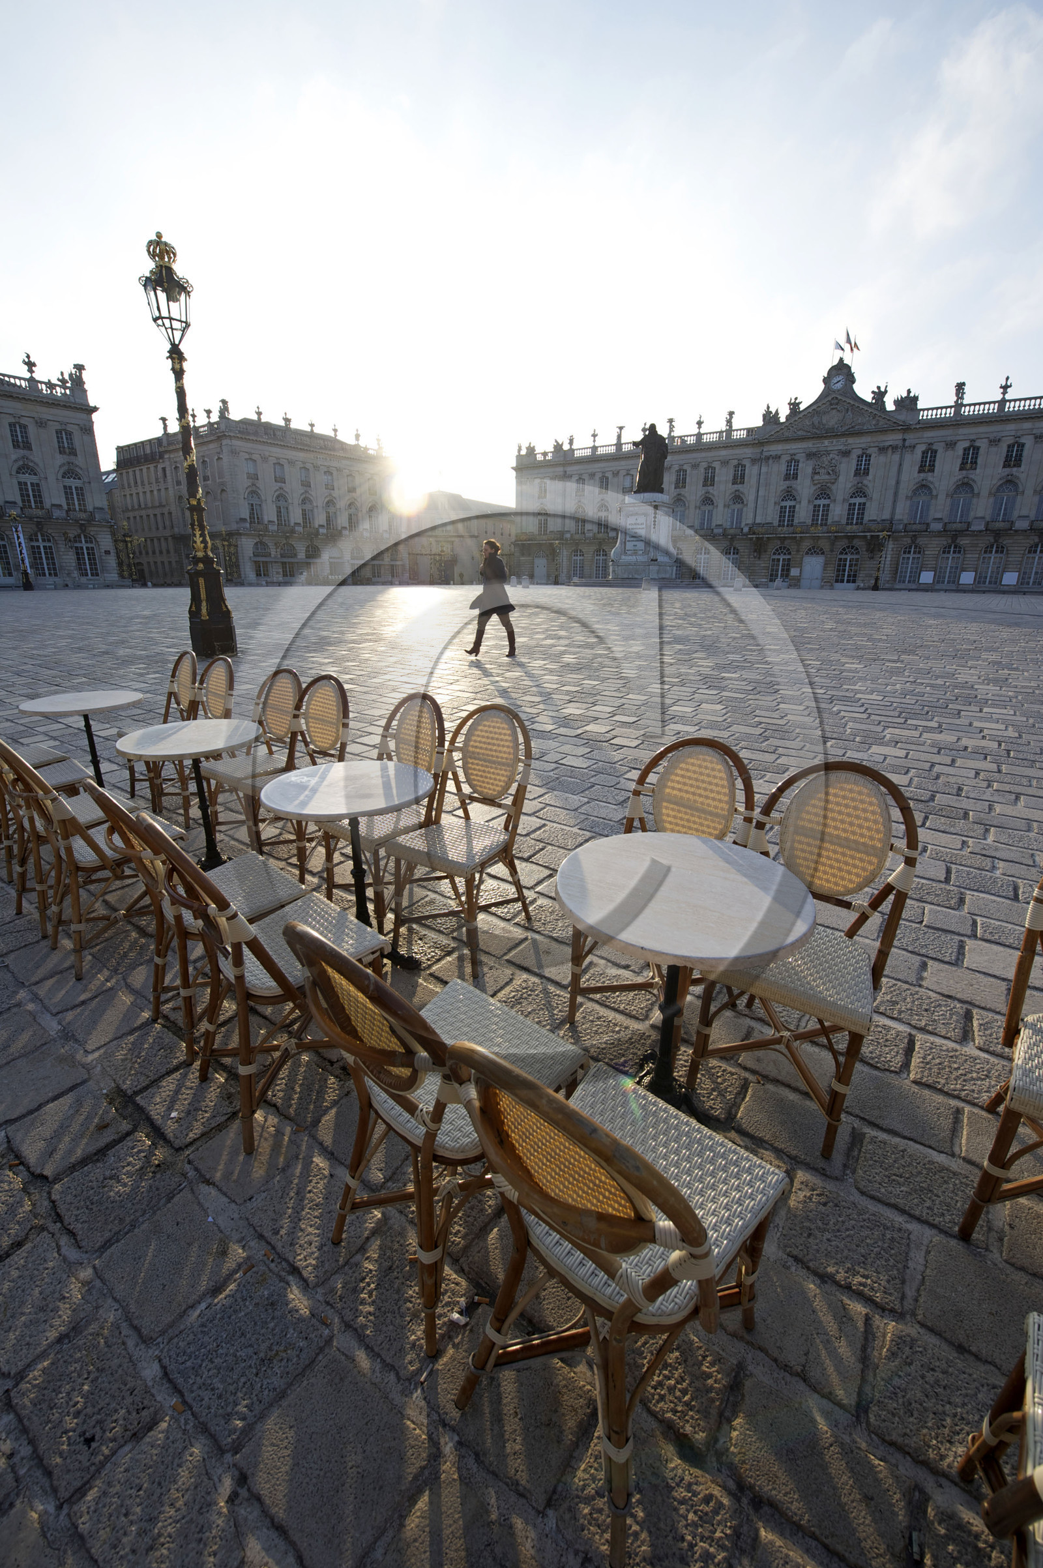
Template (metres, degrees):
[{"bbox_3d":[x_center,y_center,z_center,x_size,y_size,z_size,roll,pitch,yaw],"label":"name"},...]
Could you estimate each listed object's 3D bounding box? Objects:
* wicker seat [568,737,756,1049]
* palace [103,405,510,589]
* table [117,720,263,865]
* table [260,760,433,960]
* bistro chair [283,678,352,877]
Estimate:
[{"bbox_3d":[0.463,0.364,1.992,0.445,0.940,0.530,17,26,39],"label":"wicker seat"},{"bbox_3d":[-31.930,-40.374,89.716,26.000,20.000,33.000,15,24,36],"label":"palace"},{"bbox_3d":[-1.612,0.095,3.111,0.635,0.725,0.635,15,25,37],"label":"table"},{"bbox_3d":[-0.613,0.316,2.306,0.605,0.675,0.605,0,19,0],"label":"table"},{"bbox_3d":[-1.138,-0.068,3.223,0.445,0.940,0.530,12,23,31],"label":"bistro chair"}]

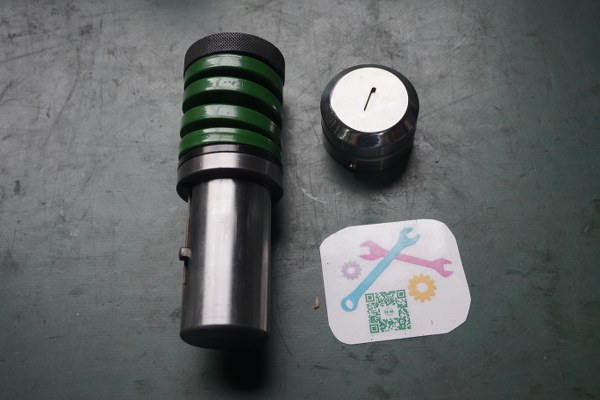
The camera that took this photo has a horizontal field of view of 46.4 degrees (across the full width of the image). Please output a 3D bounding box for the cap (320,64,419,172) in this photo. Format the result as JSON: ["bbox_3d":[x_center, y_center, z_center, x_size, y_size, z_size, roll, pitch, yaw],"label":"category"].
[{"bbox_3d":[0.037,-0.044,0.372,0.051,0.034,0.051,-2,64,4],"label":"cap"}]

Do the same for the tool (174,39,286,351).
[{"bbox_3d":[-0.034,-0.006,0.348,0.054,0.054,0.151,-2,64,3],"label":"tool"}]

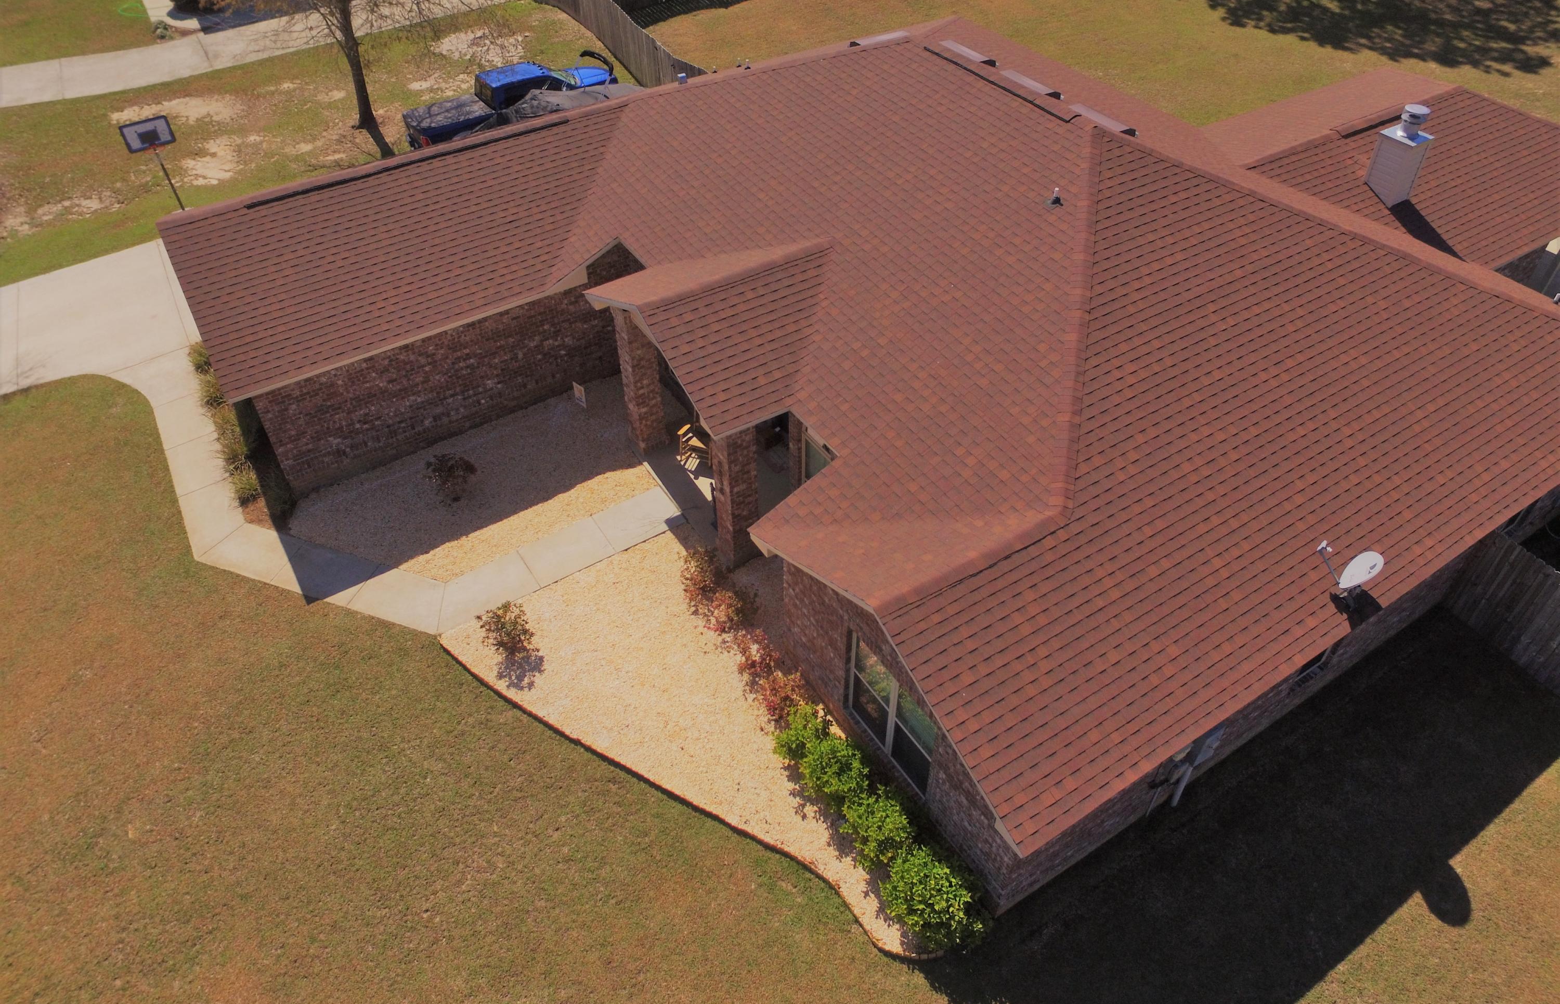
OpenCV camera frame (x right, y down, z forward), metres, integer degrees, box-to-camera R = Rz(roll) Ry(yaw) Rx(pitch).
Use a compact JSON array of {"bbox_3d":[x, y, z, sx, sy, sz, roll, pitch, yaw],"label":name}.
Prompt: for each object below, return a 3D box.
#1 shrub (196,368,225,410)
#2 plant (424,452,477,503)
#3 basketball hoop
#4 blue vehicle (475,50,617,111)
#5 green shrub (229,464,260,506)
[{"bbox_3d":[-11.337,-2.248,17.972,0.550,0.600,0.550,-24,47,-22],"label":"shrub"},{"bbox_3d":[-5.714,-0.423,15.650,0.800,0.740,0.820,-24,47,-22],"label":"plant"},{"bbox_3d":[-16.054,-8.642,23.566,1.100,2.580,1.200,-24,47,-22],"label":"basketball hoop"},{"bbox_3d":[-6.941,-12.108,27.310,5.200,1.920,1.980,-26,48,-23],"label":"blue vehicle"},{"bbox_3d":[-9.373,-0.299,15.806,0.540,0.600,0.540,-24,47,-22],"label":"green shrub"}]

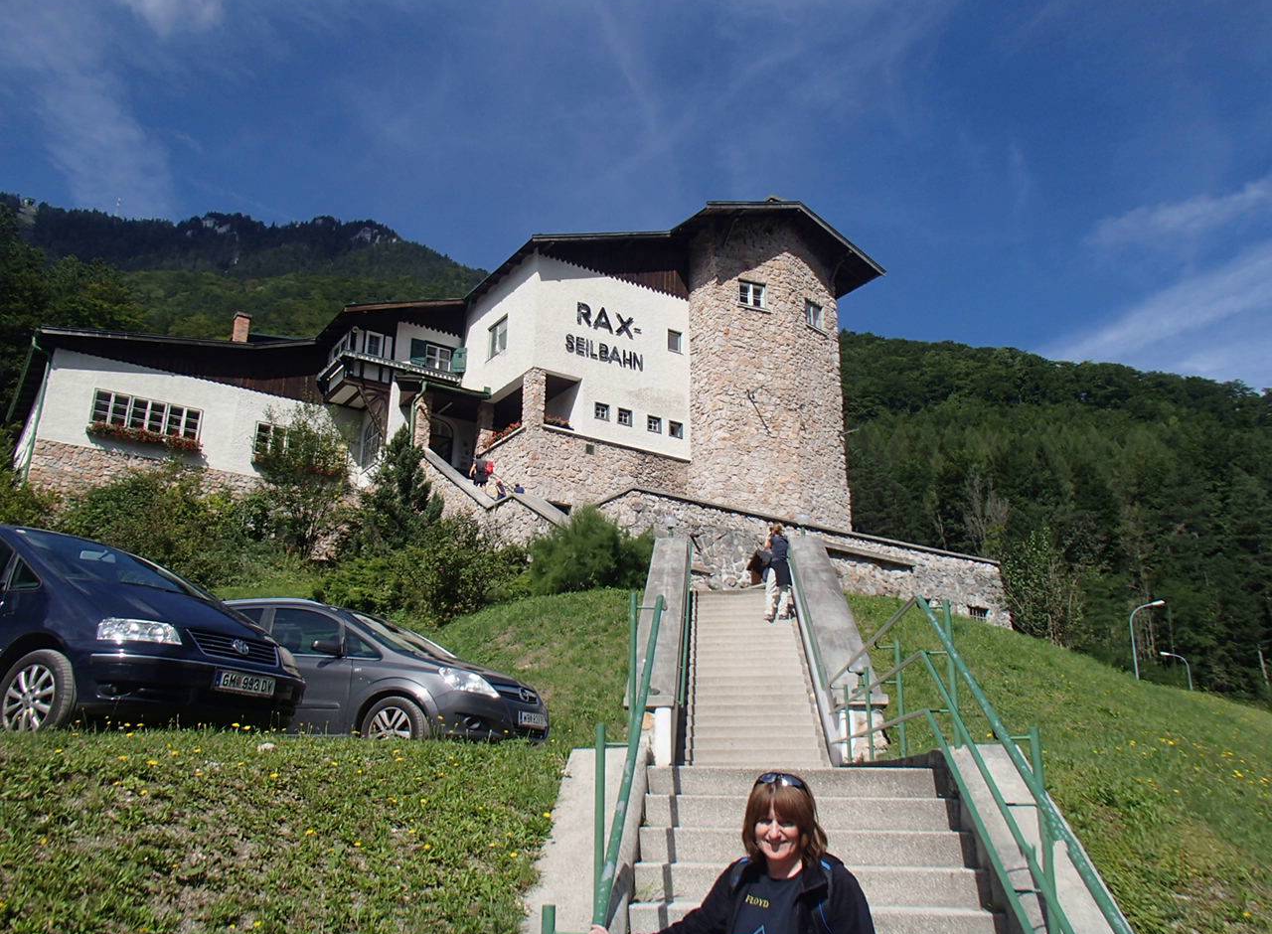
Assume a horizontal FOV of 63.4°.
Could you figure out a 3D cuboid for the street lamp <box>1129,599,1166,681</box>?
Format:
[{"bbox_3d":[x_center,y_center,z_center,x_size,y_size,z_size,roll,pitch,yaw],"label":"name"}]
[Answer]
[{"bbox_3d":[22.667,9.764,44.688,1.580,8.000,0.280,-2,-18,10],"label":"street lamp"}]

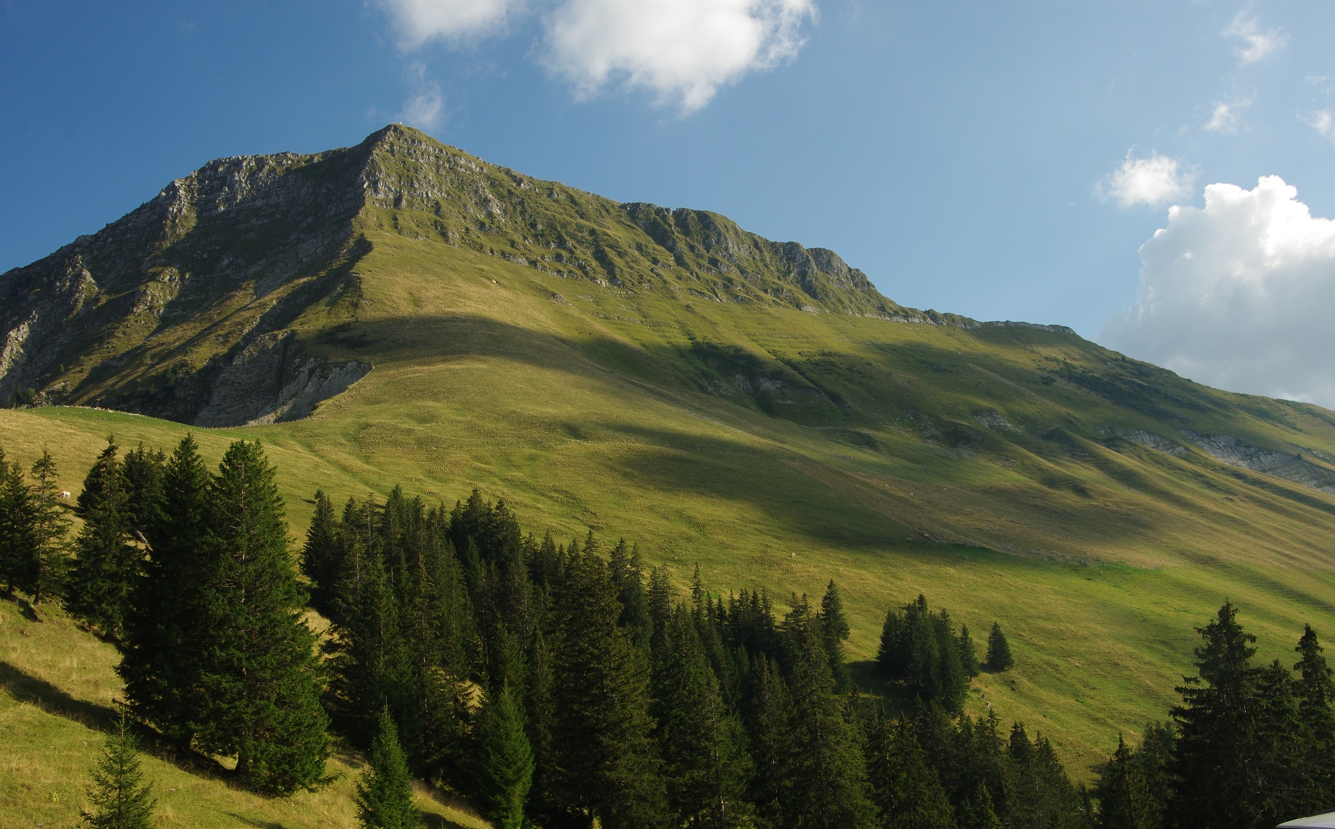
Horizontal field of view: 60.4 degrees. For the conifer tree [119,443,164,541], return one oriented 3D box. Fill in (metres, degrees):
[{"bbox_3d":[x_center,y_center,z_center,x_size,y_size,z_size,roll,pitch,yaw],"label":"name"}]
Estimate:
[{"bbox_3d":[-91.480,13.590,200.000,7.080,17.300,7.080,-4,-12,0],"label":"conifer tree"}]

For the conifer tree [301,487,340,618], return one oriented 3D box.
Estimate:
[{"bbox_3d":[-49.000,19.100,162.000,5.880,17.160,5.880,-4,-12,0],"label":"conifer tree"}]

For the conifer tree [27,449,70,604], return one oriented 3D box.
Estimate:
[{"bbox_3d":[-85.960,15.460,160.000,5.230,21.690,5.230,-4,-12,0],"label":"conifer tree"}]

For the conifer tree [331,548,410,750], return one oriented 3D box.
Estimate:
[{"bbox_3d":[-29.800,23.690,115.000,7.650,20.380,7.650,-4,-12,0],"label":"conifer tree"}]

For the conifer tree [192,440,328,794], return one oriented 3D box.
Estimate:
[{"bbox_3d":[-30.450,14.650,86.000,9.480,26.040,9.480,-4,-12,0],"label":"conifer tree"}]

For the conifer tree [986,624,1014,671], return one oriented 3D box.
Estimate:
[{"bbox_3d":[67.660,47.620,235.000,5.790,10.010,5.790,-4,-12,0],"label":"conifer tree"}]

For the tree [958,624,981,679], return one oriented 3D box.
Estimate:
[{"bbox_3d":[60.650,48.070,232.000,4.520,11.130,4.520,-4,-12,0],"label":"tree"}]

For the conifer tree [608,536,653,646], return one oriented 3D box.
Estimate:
[{"bbox_3d":[-6.260,29.890,185.000,6.890,19.420,6.890,-4,-12,0],"label":"conifer tree"}]

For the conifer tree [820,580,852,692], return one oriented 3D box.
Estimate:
[{"bbox_3d":[29.520,39.400,205.000,5.900,19.750,5.900,-4,-12,0],"label":"conifer tree"}]

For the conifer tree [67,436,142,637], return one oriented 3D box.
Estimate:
[{"bbox_3d":[-63.660,14.060,130.000,7.680,22.870,7.680,-4,-12,0],"label":"conifer tree"}]

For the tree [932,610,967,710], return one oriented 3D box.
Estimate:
[{"bbox_3d":[53.900,47.430,222.000,6.700,19.100,6.700,-4,-12,0],"label":"tree"}]

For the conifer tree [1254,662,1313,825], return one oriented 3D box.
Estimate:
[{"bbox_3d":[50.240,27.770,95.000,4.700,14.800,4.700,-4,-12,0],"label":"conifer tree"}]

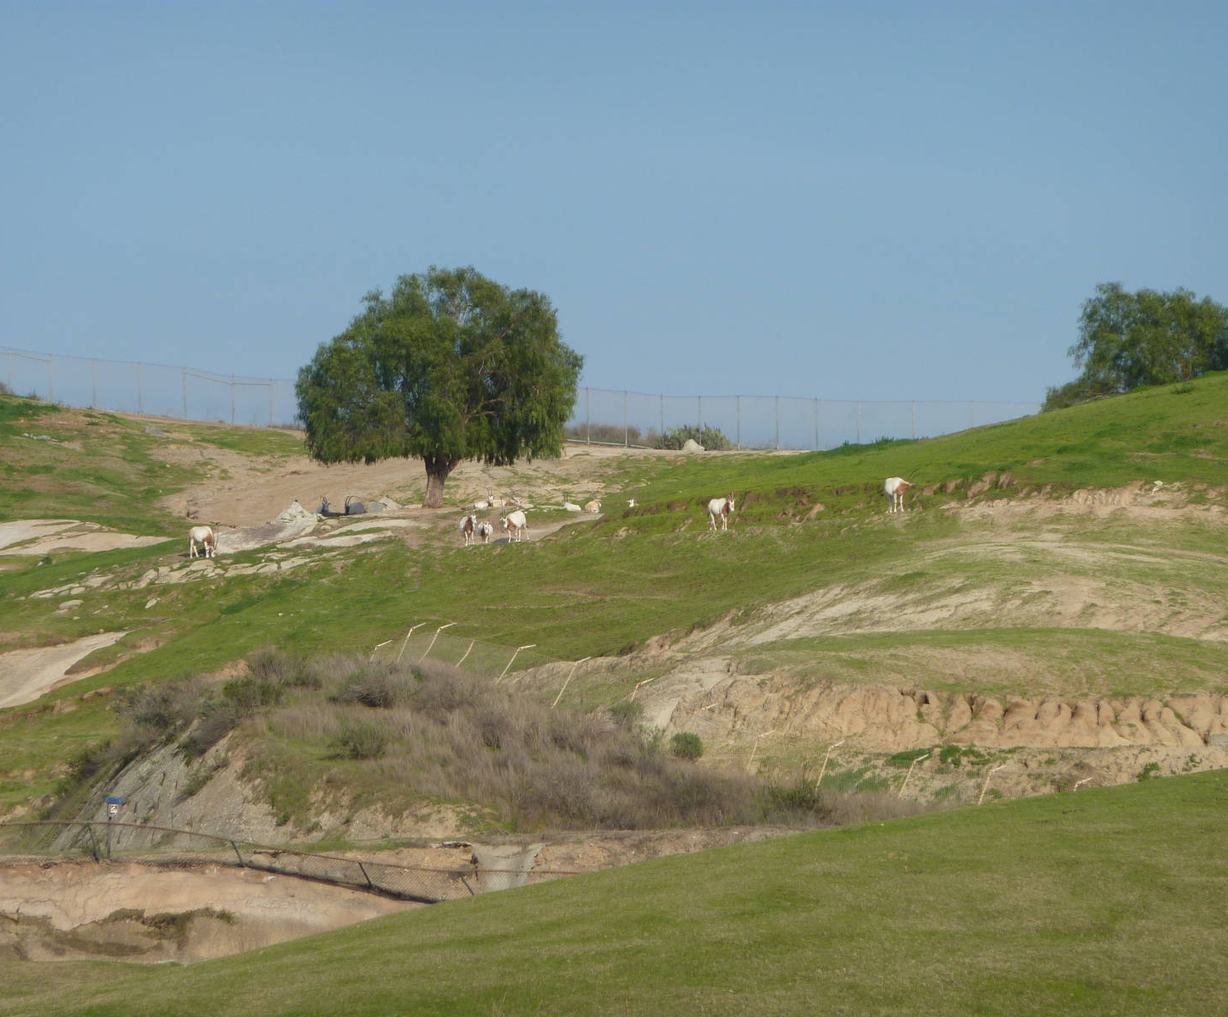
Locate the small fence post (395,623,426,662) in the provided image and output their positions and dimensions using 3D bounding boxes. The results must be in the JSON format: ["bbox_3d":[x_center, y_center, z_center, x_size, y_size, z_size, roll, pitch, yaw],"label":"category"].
[{"bbox_3d":[-6.524,4.327,375.000,0.400,1.700,0.070,22,0,-15],"label":"small fence post"}]

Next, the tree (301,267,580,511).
[{"bbox_3d":[-6.322,-4.387,425.000,10.300,8.700,9.800,0,0,0],"label":"tree"}]

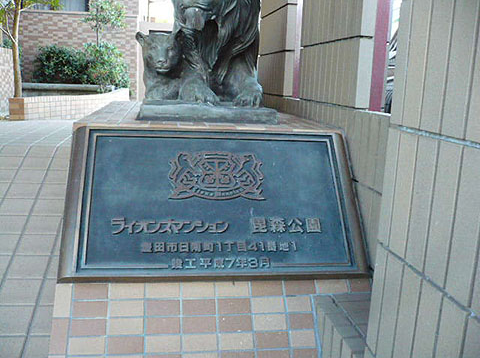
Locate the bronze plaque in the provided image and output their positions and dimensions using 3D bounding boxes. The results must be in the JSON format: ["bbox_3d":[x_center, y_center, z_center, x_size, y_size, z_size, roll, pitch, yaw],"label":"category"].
[{"bbox_3d":[-0.066,0.065,1.518,0.916,0.510,0.033,1,-29,-9],"label":"bronze plaque"}]

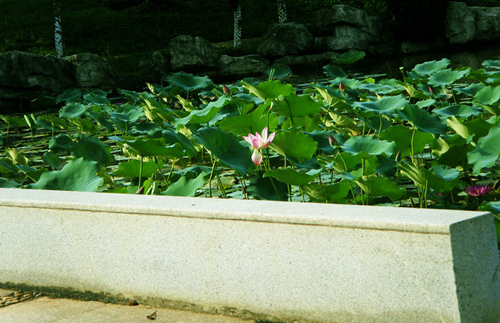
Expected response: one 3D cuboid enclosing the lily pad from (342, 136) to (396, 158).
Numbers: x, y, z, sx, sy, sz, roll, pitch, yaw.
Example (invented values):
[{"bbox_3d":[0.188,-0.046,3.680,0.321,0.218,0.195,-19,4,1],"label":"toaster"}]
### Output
[{"bbox_3d":[0.742,-0.087,10.500,0.334,0.067,0.317,-2,16,0],"label":"lily pad"}]

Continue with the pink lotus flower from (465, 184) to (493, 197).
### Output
[{"bbox_3d":[1.312,0.166,9.700,0.150,0.060,0.150,-6,8,8],"label":"pink lotus flower"}]

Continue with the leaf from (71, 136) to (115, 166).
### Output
[{"bbox_3d":[-1.137,-0.072,12.200,0.318,0.175,0.280,-8,8,-5],"label":"leaf"}]

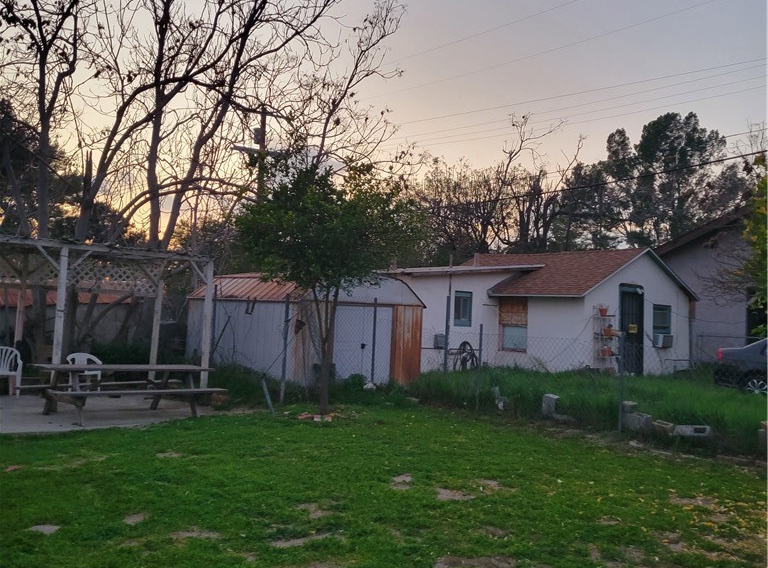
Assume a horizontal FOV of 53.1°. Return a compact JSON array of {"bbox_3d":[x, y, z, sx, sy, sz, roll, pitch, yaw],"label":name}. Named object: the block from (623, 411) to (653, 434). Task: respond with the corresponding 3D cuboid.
[{"bbox_3d":[3.339,1.841,10.150,0.190,0.190,0.390,4,-4,-26],"label":"block"}]

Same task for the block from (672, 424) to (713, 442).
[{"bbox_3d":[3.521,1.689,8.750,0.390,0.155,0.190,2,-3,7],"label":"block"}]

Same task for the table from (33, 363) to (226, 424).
[{"bbox_3d":[-3.797,1.566,11.221,2.480,0.740,1.540,6,-5,-44],"label":"table"}]

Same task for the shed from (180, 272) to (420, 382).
[{"bbox_3d":[-1.704,0.898,15.995,3.120,2.170,4.050,6,-5,-42],"label":"shed"}]

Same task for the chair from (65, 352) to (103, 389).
[{"bbox_3d":[-5.462,1.640,13.999,0.580,0.780,0.570,4,-4,-30],"label":"chair"}]

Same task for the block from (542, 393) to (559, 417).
[{"bbox_3d":[2.545,1.883,11.700,0.190,0.360,0.190,0,-4,35],"label":"block"}]

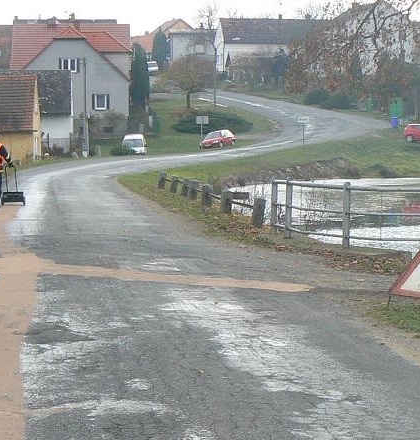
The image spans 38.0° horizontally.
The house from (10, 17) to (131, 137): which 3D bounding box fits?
[{"bbox_3d":[-13.700,-14.046,61.687,12.000,11.600,10.000,0,8,-3],"label":"house"}]

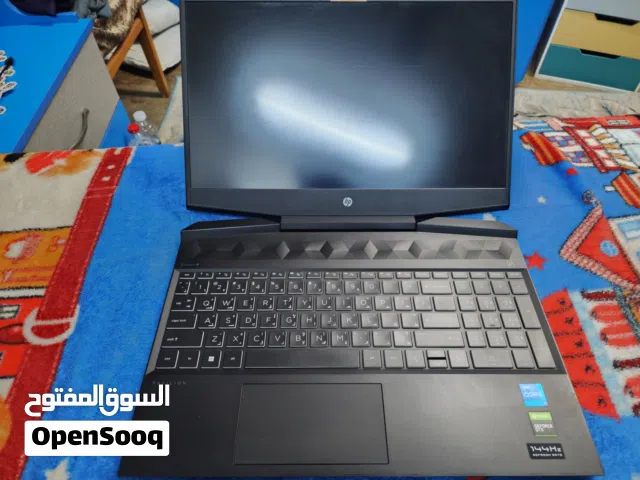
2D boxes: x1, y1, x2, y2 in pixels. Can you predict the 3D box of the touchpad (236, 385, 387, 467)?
[{"bbox_3d":[-0.006,0.145,0.338,0.116,0.002,0.061,0,50,0],"label":"touchpad"}]

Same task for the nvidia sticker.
[{"bbox_3d":[0.176,0.145,0.335,0.017,0.001,0.018,0,50,0],"label":"nvidia sticker"}]

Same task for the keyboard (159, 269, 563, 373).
[{"bbox_3d":[0.031,0.072,0.398,0.345,0.005,0.103,0,50,0],"label":"keyboard"}]

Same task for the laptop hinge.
[{"bbox_3d":[0.031,-0.019,0.466,0.147,0.014,0.016,0,50,0],"label":"laptop hinge"}]

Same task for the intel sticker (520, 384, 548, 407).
[{"bbox_3d":[0.176,0.128,0.350,0.018,0.001,0.018,0,50,0],"label":"intel sticker"}]

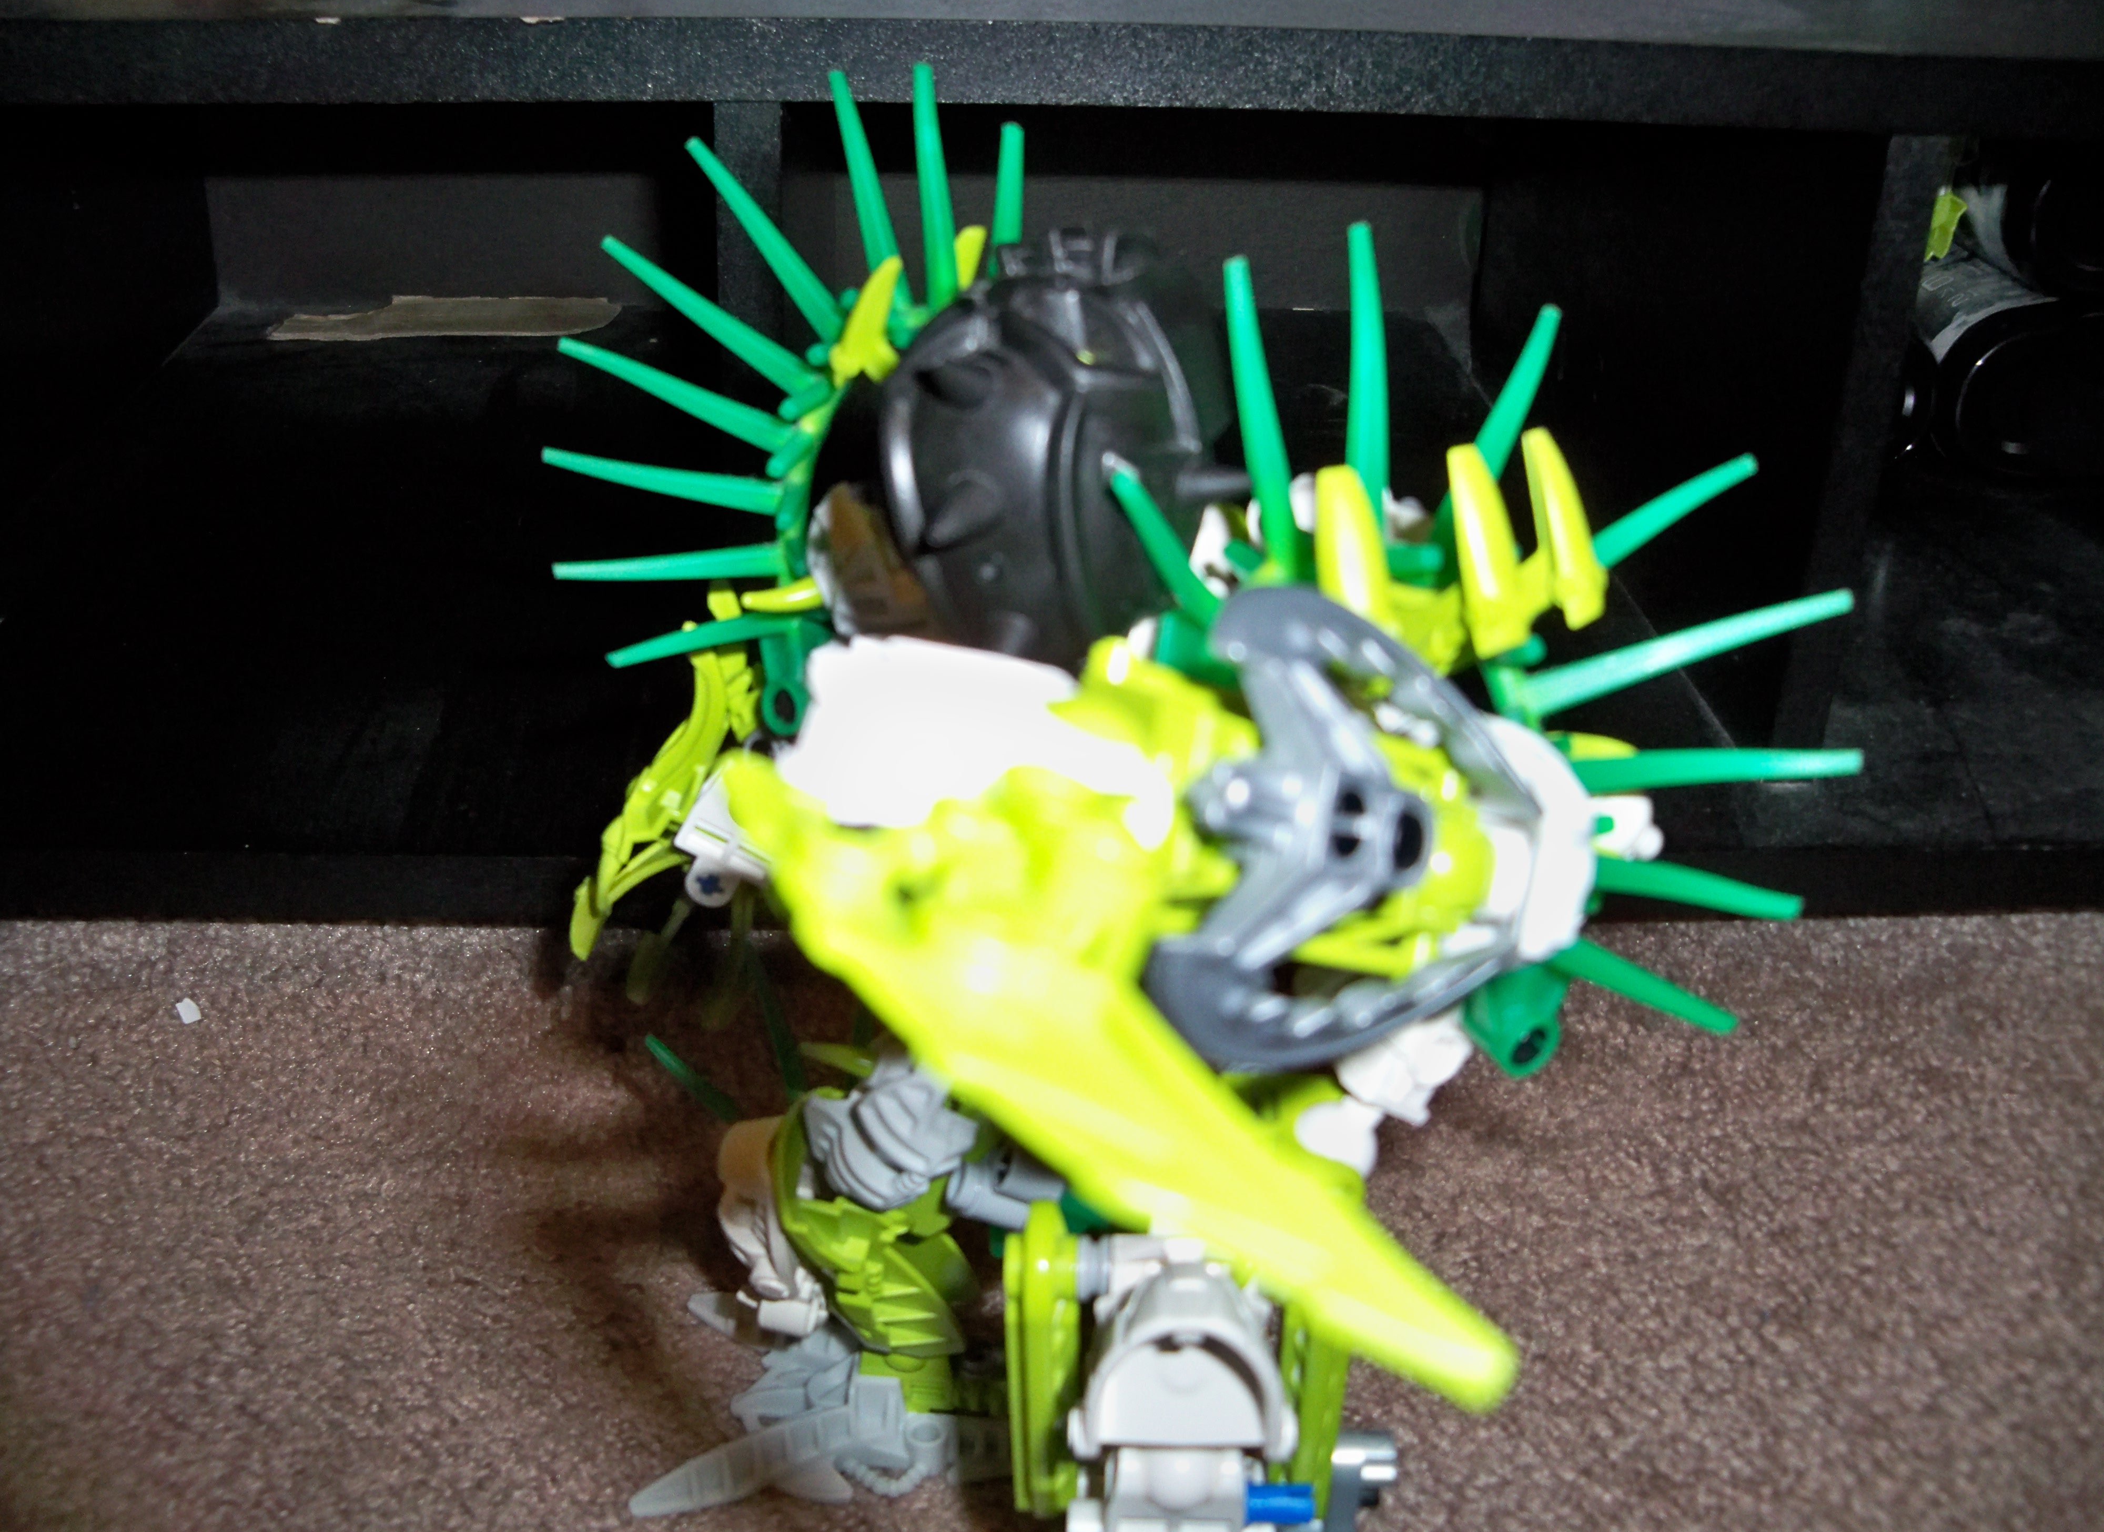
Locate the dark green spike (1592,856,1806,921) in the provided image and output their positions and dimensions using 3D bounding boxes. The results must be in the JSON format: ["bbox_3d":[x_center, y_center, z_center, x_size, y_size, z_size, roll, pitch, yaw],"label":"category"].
[{"bbox_3d":[0.063,0.012,0.211,0.029,0.004,0.004,10,0,-22],"label":"dark green spike"}]

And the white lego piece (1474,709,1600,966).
[{"bbox_3d":[0.045,0.007,0.198,0.012,0.020,0.012,1,27,-1],"label":"white lego piece"}]

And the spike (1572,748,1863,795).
[{"bbox_3d":[0.068,0.001,0.221,0.033,0.005,0.005,-3,-1,-5],"label":"spike"}]

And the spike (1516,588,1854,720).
[{"bbox_3d":[0.064,-0.012,0.212,0.039,0.004,0.004,-16,0,-18],"label":"spike"}]

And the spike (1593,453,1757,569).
[{"bbox_3d":[0.069,-0.028,0.239,0.033,0.005,0.004,-31,-4,-27],"label":"spike"}]

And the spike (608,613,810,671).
[{"bbox_3d":[-0.047,-0.017,0.290,0.027,0.004,0.004,-11,0,-13],"label":"spike"}]

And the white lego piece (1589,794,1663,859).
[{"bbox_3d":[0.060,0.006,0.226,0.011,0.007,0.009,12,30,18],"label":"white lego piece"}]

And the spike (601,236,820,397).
[{"bbox_3d":[-0.047,-0.062,0.288,0.035,0.005,0.004,35,5,0],"label":"spike"}]

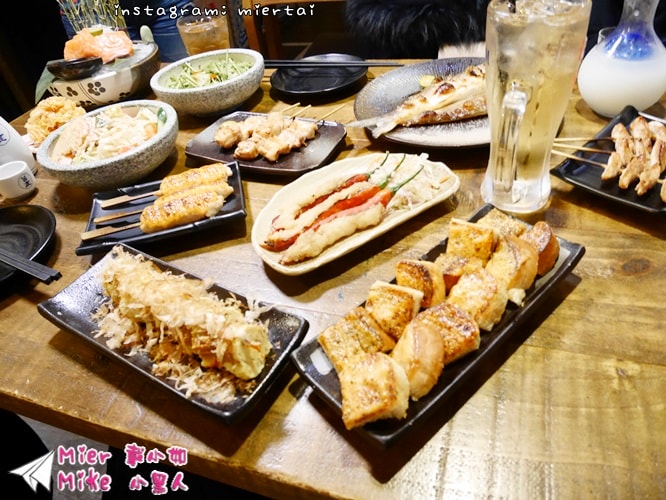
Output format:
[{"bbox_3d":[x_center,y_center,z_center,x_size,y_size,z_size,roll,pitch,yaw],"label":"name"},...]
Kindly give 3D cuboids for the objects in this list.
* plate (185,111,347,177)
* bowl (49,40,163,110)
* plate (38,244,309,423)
[{"bbox_3d":[-0.088,-0.140,0.618,0.185,0.023,0.115,16,47,27],"label":"plate"},{"bbox_3d":[-0.395,-0.301,0.829,0.192,0.072,0.192,-10,41,0],"label":"bowl"},{"bbox_3d":[-0.138,0.062,0.389,0.231,0.033,0.089,18,48,28],"label":"plate"}]

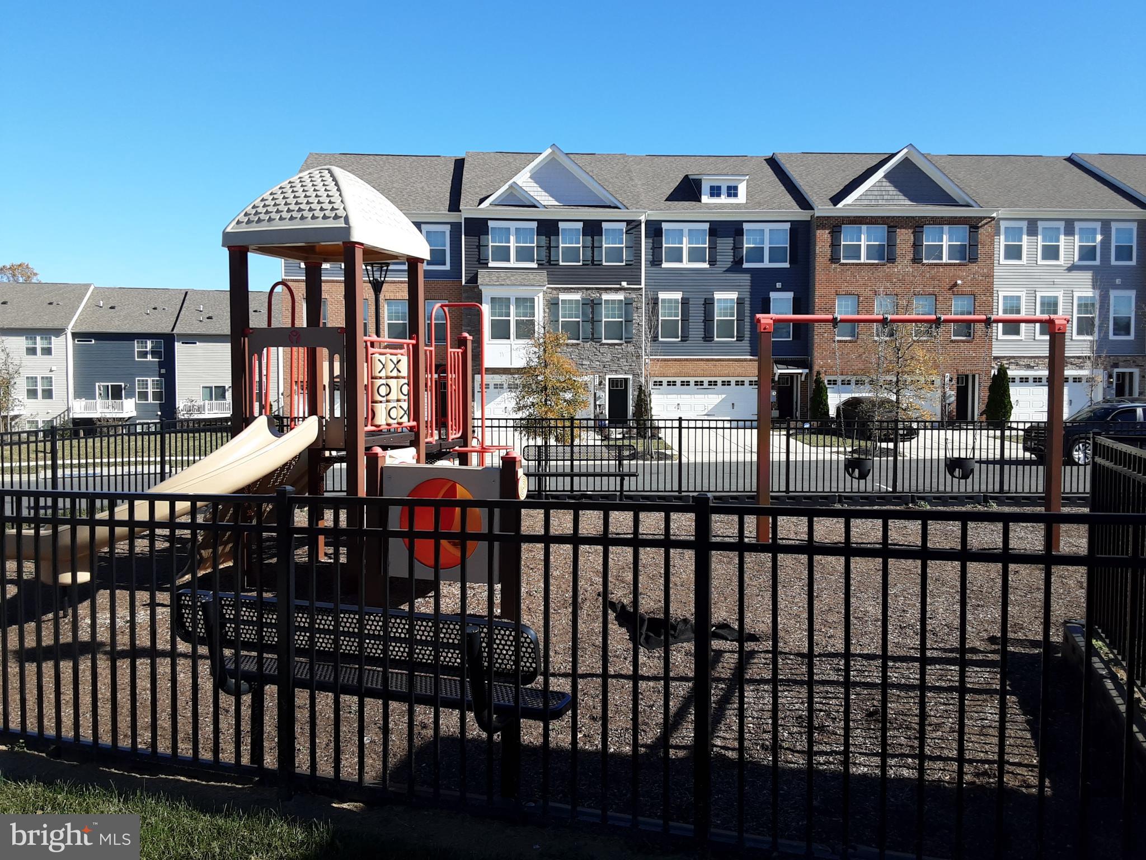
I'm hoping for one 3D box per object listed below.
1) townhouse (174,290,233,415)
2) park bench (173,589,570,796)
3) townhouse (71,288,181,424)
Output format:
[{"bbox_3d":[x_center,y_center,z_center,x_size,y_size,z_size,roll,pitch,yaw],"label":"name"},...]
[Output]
[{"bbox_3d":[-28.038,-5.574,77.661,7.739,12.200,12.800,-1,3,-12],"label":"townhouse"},{"bbox_3d":[-0.917,1.139,4.091,1.830,0.835,0.520,1,3,21],"label":"park bench"},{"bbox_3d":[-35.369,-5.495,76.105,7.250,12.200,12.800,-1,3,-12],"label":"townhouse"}]

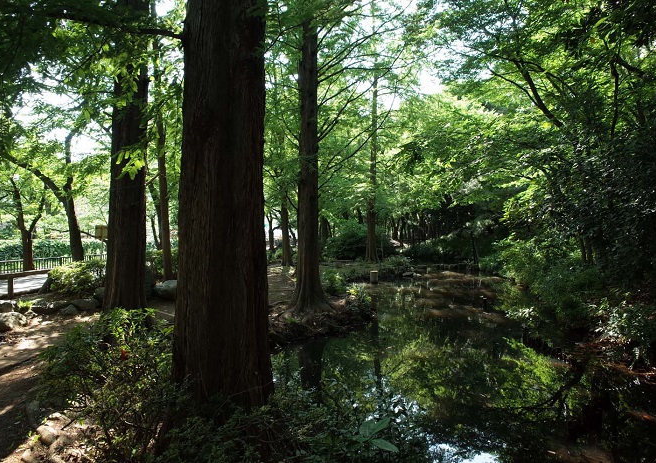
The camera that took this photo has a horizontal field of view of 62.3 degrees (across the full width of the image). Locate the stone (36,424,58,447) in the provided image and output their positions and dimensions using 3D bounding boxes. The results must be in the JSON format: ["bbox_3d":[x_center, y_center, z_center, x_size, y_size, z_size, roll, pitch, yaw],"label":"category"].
[{"bbox_3d":[-2.014,1.465,3.900,0.165,0.115,0.150,0,0,0],"label":"stone"}]

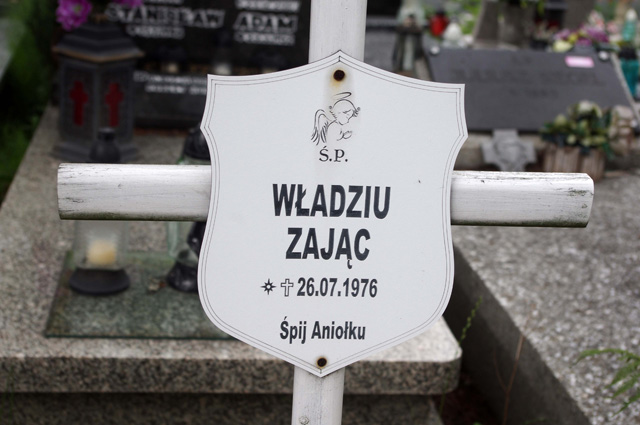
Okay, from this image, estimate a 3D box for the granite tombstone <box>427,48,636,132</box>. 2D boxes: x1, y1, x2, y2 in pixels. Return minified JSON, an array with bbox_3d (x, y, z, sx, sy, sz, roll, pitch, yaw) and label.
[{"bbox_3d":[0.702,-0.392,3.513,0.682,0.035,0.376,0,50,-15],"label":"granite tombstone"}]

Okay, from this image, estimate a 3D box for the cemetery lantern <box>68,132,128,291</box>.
[{"bbox_3d":[-0.460,-0.009,2.235,0.126,0.338,0.126,2,18,-9],"label":"cemetery lantern"}]

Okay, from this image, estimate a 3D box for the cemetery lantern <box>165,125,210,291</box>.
[{"bbox_3d":[-0.266,-0.009,2.281,0.113,0.341,0.113,2,18,-9],"label":"cemetery lantern"}]

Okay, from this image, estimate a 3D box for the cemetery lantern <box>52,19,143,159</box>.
[{"bbox_3d":[-0.672,-0.377,3.233,0.192,0.413,0.192,17,21,34],"label":"cemetery lantern"}]

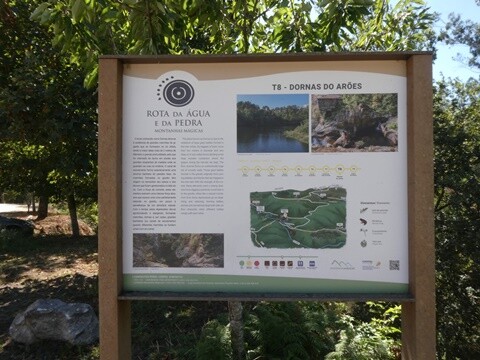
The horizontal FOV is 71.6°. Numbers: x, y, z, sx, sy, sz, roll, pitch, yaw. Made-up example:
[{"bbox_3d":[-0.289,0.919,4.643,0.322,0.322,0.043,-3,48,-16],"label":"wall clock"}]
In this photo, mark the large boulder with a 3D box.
[{"bbox_3d":[-1.870,1.430,3.420,0.830,0.380,0.570,0,-1,-9],"label":"large boulder"}]

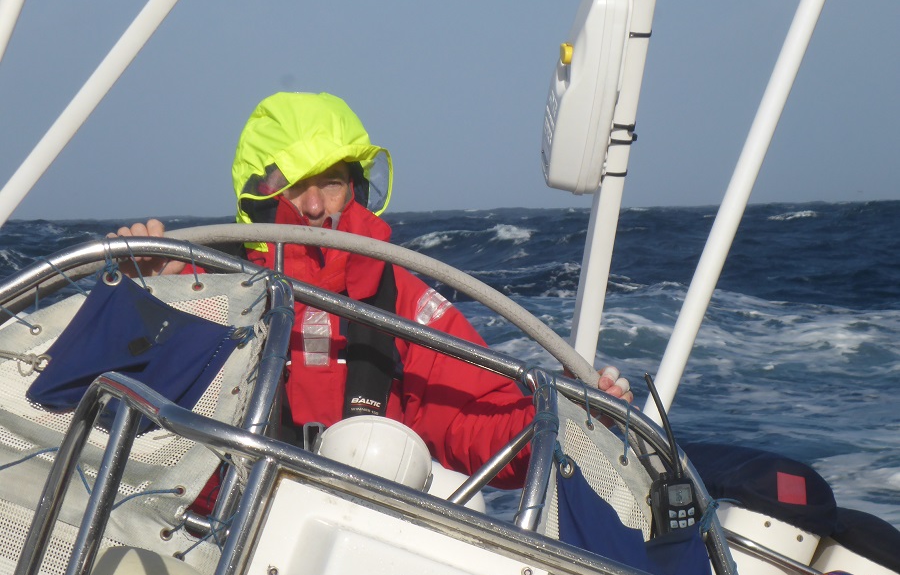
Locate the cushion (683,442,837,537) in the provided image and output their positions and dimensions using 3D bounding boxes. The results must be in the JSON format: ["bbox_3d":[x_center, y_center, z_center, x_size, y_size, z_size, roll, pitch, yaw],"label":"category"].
[{"bbox_3d":[0.523,0.340,6.200,0.280,0.120,0.260,18,2,0],"label":"cushion"}]

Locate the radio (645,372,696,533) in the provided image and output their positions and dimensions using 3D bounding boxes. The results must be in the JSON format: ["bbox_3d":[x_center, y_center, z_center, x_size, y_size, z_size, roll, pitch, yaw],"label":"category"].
[{"bbox_3d":[0.312,0.260,5.120,0.066,0.275,0.045,-5,2,-26],"label":"radio"}]

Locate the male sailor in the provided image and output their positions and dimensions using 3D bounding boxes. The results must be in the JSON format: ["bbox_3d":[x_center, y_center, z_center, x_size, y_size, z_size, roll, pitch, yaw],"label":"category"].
[{"bbox_3d":[-0.125,0.560,5.750,0.790,1.750,0.650,-1,1,-3],"label":"male sailor"}]

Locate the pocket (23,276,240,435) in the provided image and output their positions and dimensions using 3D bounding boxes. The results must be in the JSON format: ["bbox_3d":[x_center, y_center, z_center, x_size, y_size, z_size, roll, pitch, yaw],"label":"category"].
[{"bbox_3d":[-0.439,0.095,5.050,0.245,0.190,0.050,18,2,-2],"label":"pocket"}]

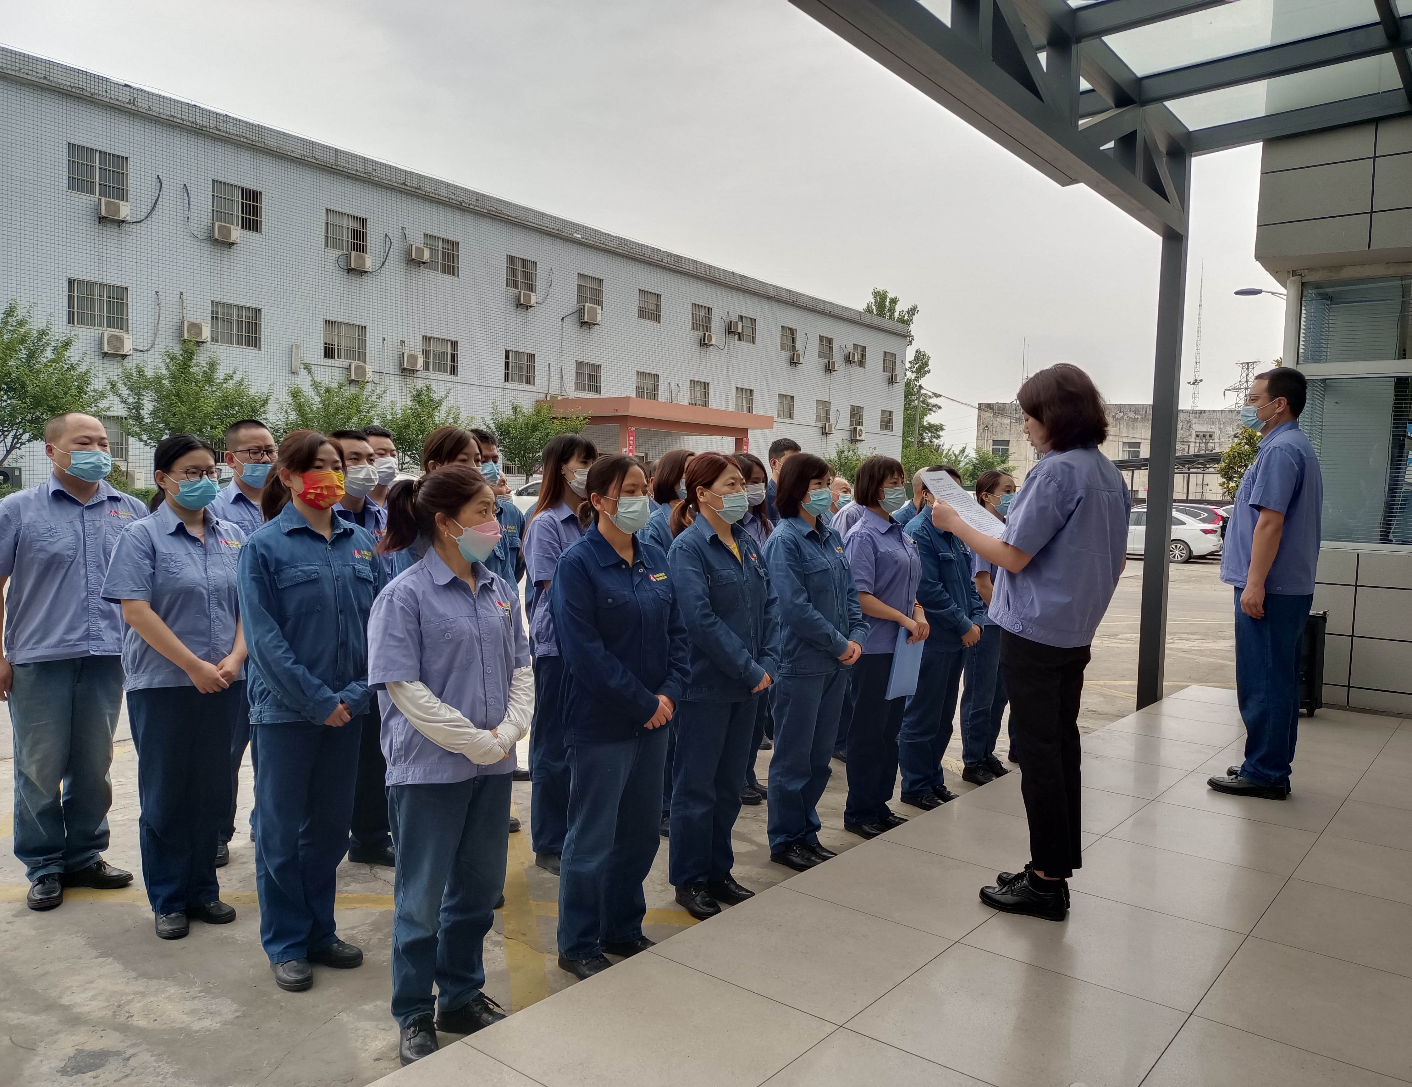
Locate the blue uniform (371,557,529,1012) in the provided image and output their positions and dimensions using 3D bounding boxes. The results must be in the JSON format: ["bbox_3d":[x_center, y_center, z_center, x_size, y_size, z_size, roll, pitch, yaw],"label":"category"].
[{"bbox_3d":[-0.673,0.635,2.779,0.280,1.255,0.450,4,4,42],"label":"blue uniform"}]

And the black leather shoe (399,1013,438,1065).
[{"bbox_3d":[-0.766,1.263,2.746,0.098,0.100,0.250,0,3,-23],"label":"black leather shoe"}]

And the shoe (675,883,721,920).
[{"bbox_3d":[-0.017,1.239,3.681,0.098,0.100,0.245,0,3,-36],"label":"shoe"}]

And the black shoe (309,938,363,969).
[{"bbox_3d":[-1.176,1.230,3.228,0.260,0.100,0.100,2,3,17],"label":"black shoe"}]

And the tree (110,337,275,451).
[{"bbox_3d":[-12.373,-2.480,25.186,3.900,4.850,3.900,4,3,39],"label":"tree"}]

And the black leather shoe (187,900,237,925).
[{"bbox_3d":[-1.695,1.202,3.521,0.260,0.100,0.100,2,3,19],"label":"black leather shoe"}]

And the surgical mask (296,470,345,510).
[{"bbox_3d":[-1.124,-0.157,3.060,0.080,0.115,0.135,4,4,36],"label":"surgical mask"}]

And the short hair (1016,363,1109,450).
[{"bbox_3d":[1.048,-0.402,3.070,0.250,0.240,0.205,-11,-4,32],"label":"short hair"}]

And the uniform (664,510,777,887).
[{"bbox_3d":[0.055,0.583,3.800,0.350,1.355,0.470,4,4,39],"label":"uniform"}]

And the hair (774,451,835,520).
[{"bbox_3d":[0.399,-0.235,4.265,0.235,0.260,0.195,4,4,42],"label":"hair"}]

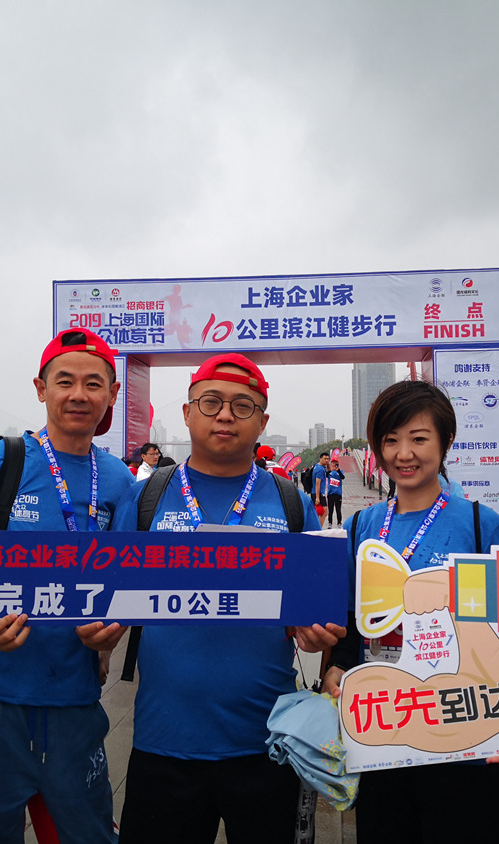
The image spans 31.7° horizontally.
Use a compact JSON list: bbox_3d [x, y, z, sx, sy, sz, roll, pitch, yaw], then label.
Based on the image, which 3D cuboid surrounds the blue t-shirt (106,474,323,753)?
[{"bbox_3d":[-0.074,0.392,1.930,0.490,0.650,0.320,-1,-3,0],"label":"blue t-shirt"}]

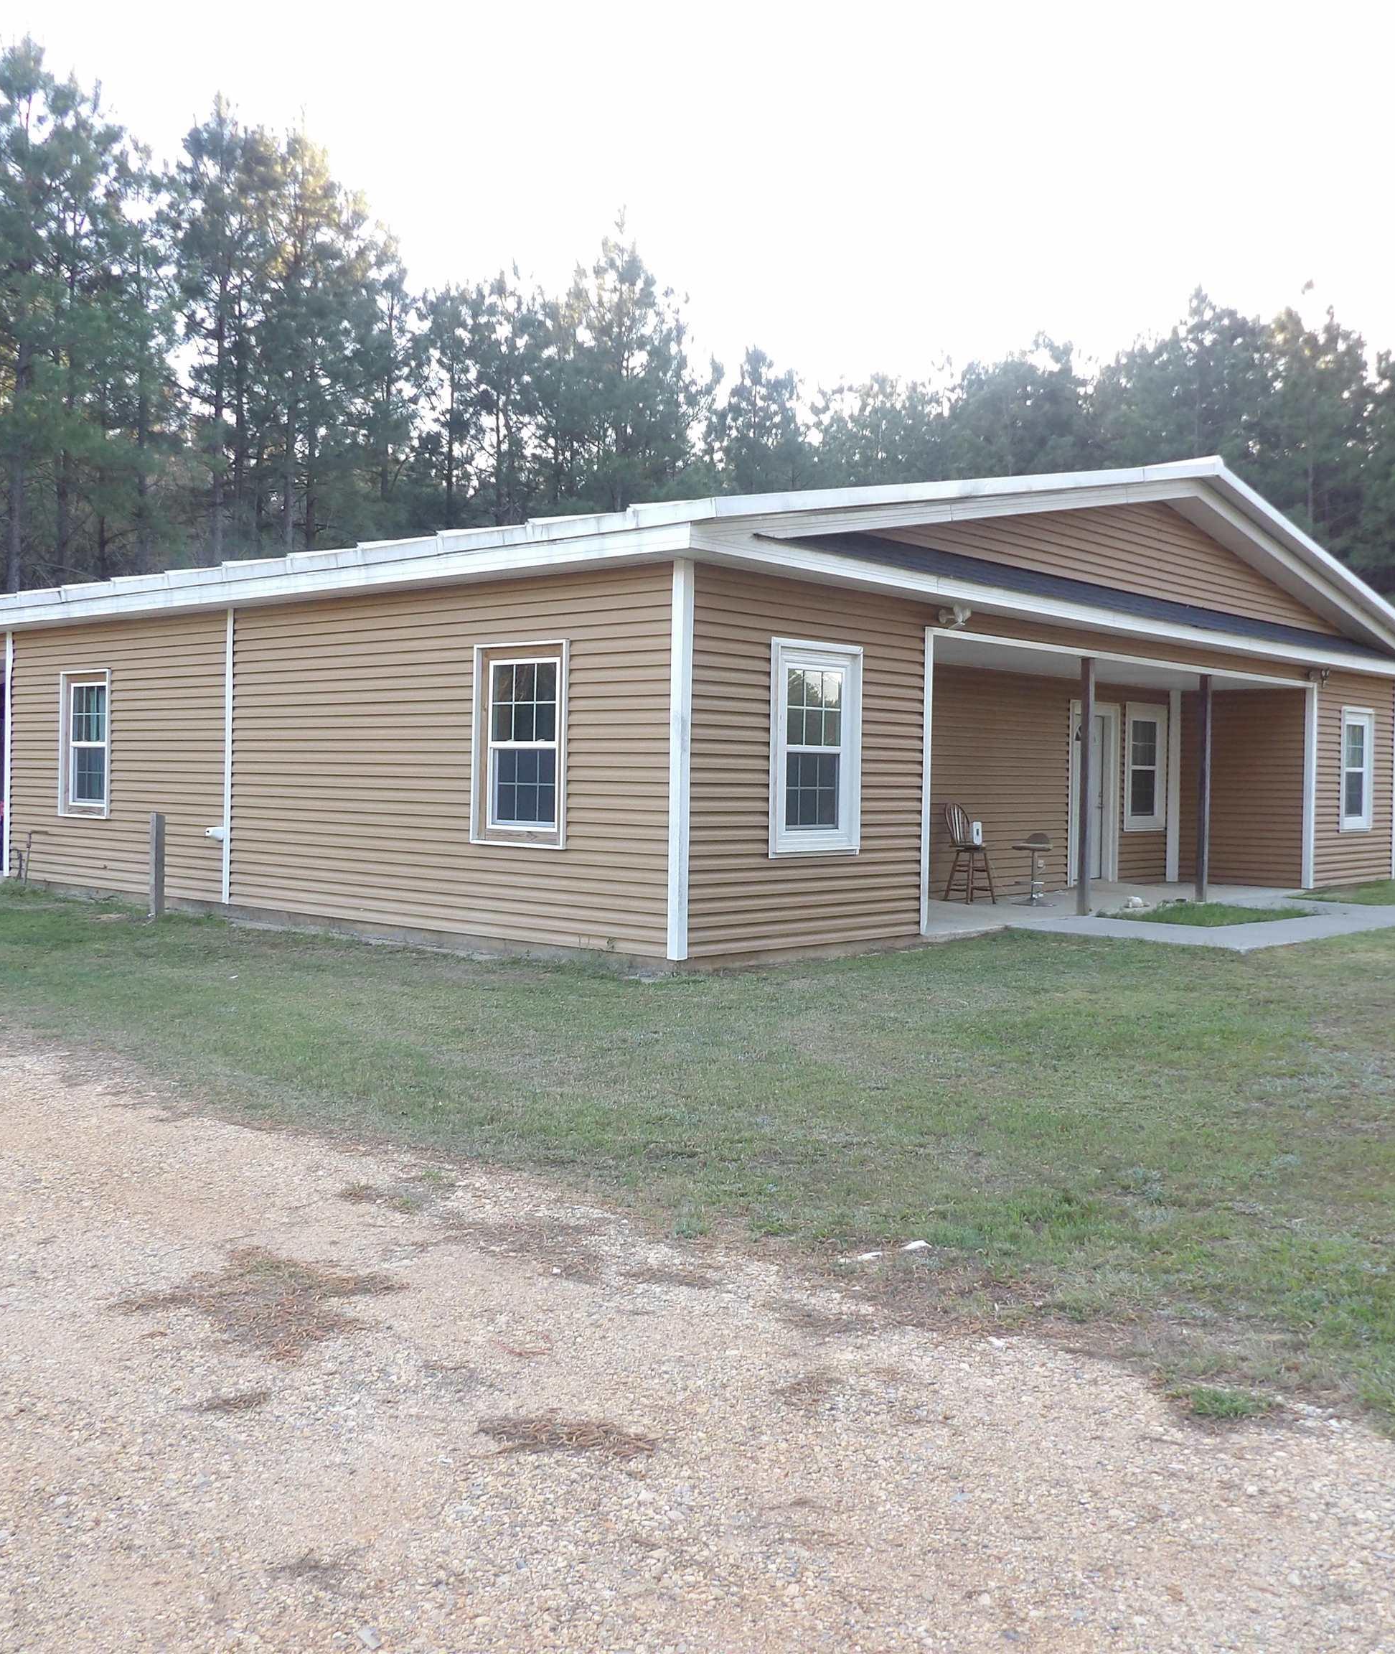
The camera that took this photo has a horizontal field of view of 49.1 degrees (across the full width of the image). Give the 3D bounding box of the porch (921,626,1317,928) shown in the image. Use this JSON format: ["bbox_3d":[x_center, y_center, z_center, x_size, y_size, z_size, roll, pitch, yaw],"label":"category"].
[{"bbox_3d":[4.135,-0.455,16.507,1.850,2.570,8.691,3,3,42],"label":"porch"}]

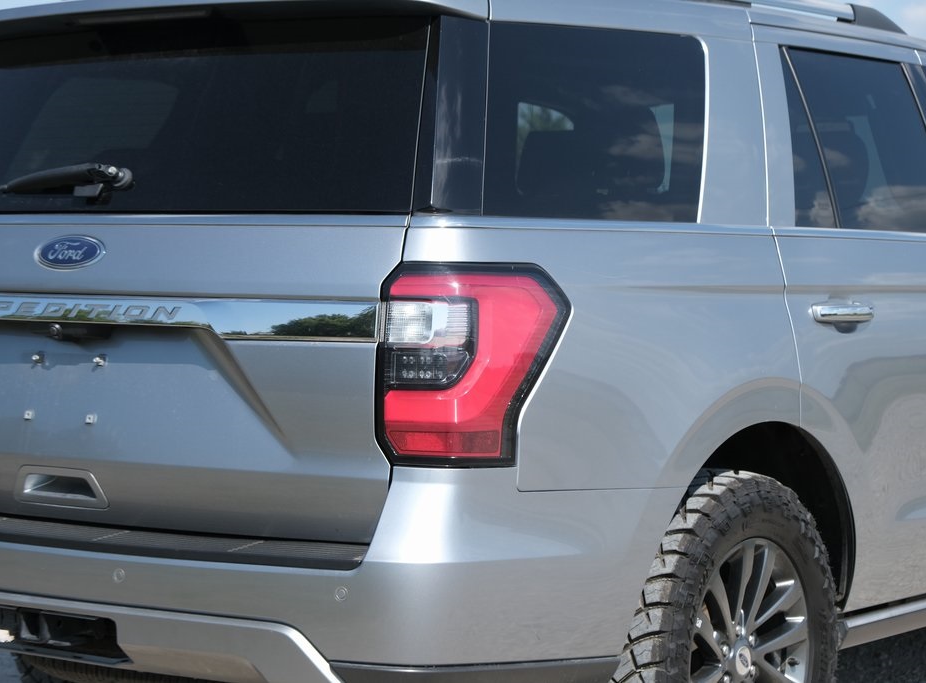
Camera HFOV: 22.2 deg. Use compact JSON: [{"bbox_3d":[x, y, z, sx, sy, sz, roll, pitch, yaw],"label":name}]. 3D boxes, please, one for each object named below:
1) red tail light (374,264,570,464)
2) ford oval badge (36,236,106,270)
[{"bbox_3d":[0.023,0.042,4.482,0.192,0.384,0.385,2,3,36],"label":"red tail light"},{"bbox_3d":[-0.806,-0.181,4.840,0.203,0.081,0.015,2,-15,36],"label":"ford oval badge"}]

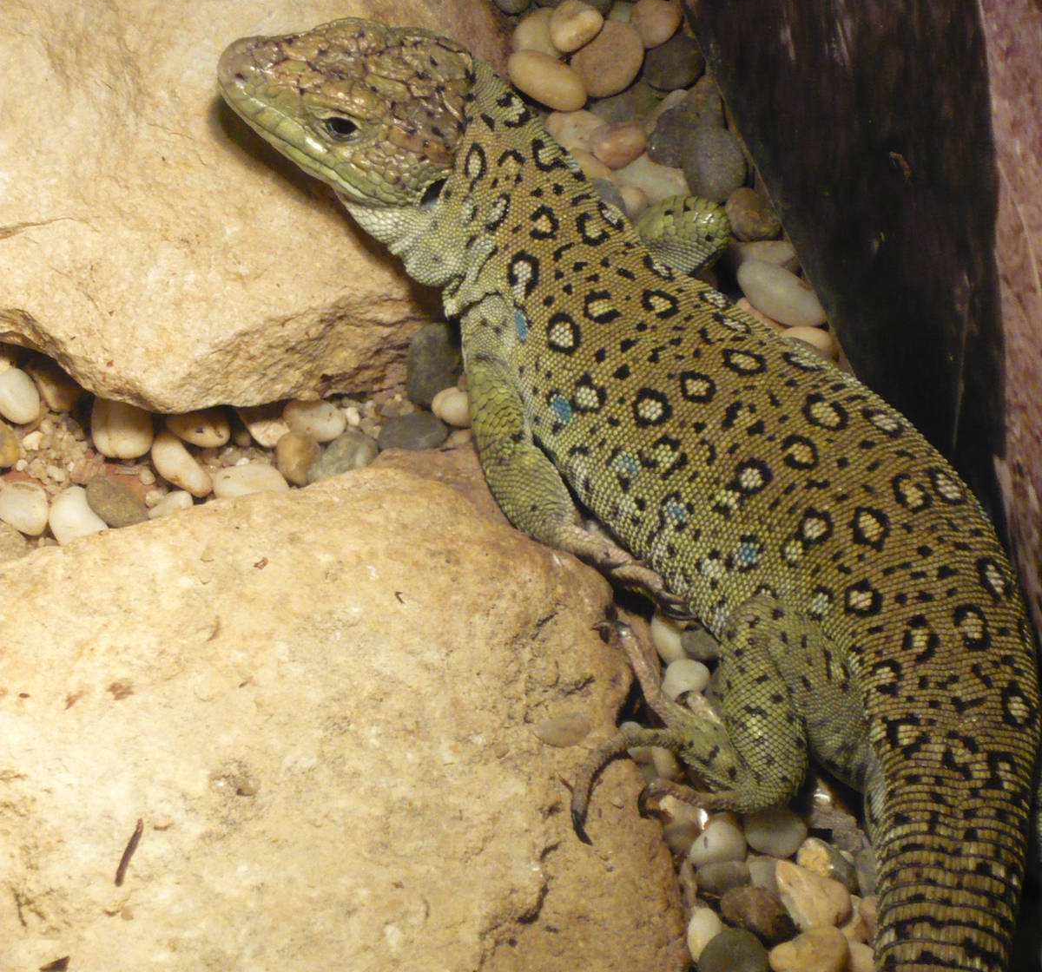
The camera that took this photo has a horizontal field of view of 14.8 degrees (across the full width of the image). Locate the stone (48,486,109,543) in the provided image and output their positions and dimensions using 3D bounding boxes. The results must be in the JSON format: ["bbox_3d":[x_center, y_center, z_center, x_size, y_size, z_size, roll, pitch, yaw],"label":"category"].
[{"bbox_3d":[-0.097,0.007,0.884,0.013,0.009,0.018,-17,50,-14],"label":"stone"}]

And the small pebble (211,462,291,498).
[{"bbox_3d":[-0.064,-0.001,0.957,0.019,0.007,0.012,6,50,11],"label":"small pebble"}]

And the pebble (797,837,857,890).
[{"bbox_3d":[0.063,0.077,0.820,0.010,0.007,0.015,-30,54,-24],"label":"pebble"}]

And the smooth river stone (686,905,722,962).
[{"bbox_3d":[0.037,0.090,0.809,0.008,0.006,0.014,-1,48,-1],"label":"smooth river stone"}]

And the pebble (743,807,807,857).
[{"bbox_3d":[0.055,0.074,0.868,0.014,0.009,0.013,25,56,22],"label":"pebble"}]

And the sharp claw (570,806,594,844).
[{"bbox_3d":[0.011,0.064,0.752,0.002,0.003,0.008,-28,72,-18],"label":"sharp claw"}]

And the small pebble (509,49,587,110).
[{"bbox_3d":[0.007,-0.103,1.015,0.013,0.010,0.025,-38,58,-25],"label":"small pebble"}]

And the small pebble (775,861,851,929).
[{"bbox_3d":[0.060,0.083,0.816,0.013,0.009,0.020,-26,53,-21],"label":"small pebble"}]

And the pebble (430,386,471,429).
[{"bbox_3d":[-0.015,-0.018,0.906,0.010,0.007,0.011,-26,53,-21],"label":"pebble"}]

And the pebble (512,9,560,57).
[{"bbox_3d":[0.005,-0.118,1.054,0.014,0.009,0.019,7,50,12],"label":"pebble"}]

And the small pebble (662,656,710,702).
[{"bbox_3d":[0.035,0.041,0.853,0.010,0.007,0.012,19,51,16],"label":"small pebble"}]

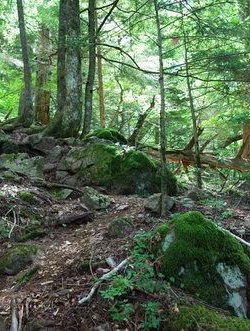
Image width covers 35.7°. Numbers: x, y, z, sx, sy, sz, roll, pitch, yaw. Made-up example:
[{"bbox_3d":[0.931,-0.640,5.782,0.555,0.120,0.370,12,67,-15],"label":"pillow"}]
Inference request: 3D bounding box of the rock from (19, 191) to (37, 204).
[{"bbox_3d":[-1.517,0.503,6.100,0.280,0.200,0.250,0,0,0],"label":"rock"}]

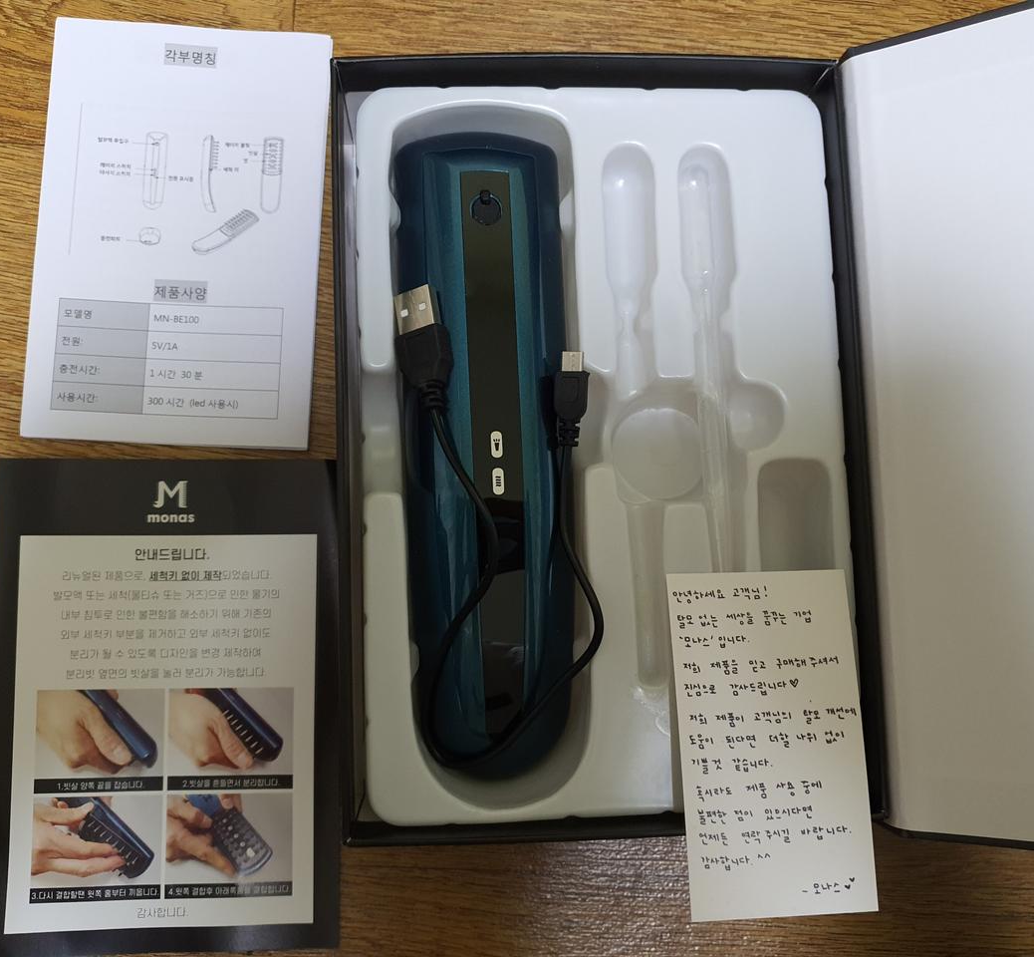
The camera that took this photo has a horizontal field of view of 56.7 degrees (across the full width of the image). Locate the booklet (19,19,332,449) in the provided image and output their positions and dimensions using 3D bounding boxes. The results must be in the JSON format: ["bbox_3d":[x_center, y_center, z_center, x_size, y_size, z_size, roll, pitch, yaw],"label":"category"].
[{"bbox_3d":[-0.107,-0.079,0.306,0.088,0.003,0.137,2,85,-4],"label":"booklet"}]

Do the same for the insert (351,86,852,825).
[{"bbox_3d":[0.022,-0.011,0.289,0.139,0.036,0.209,-1,85,-4],"label":"insert"}]

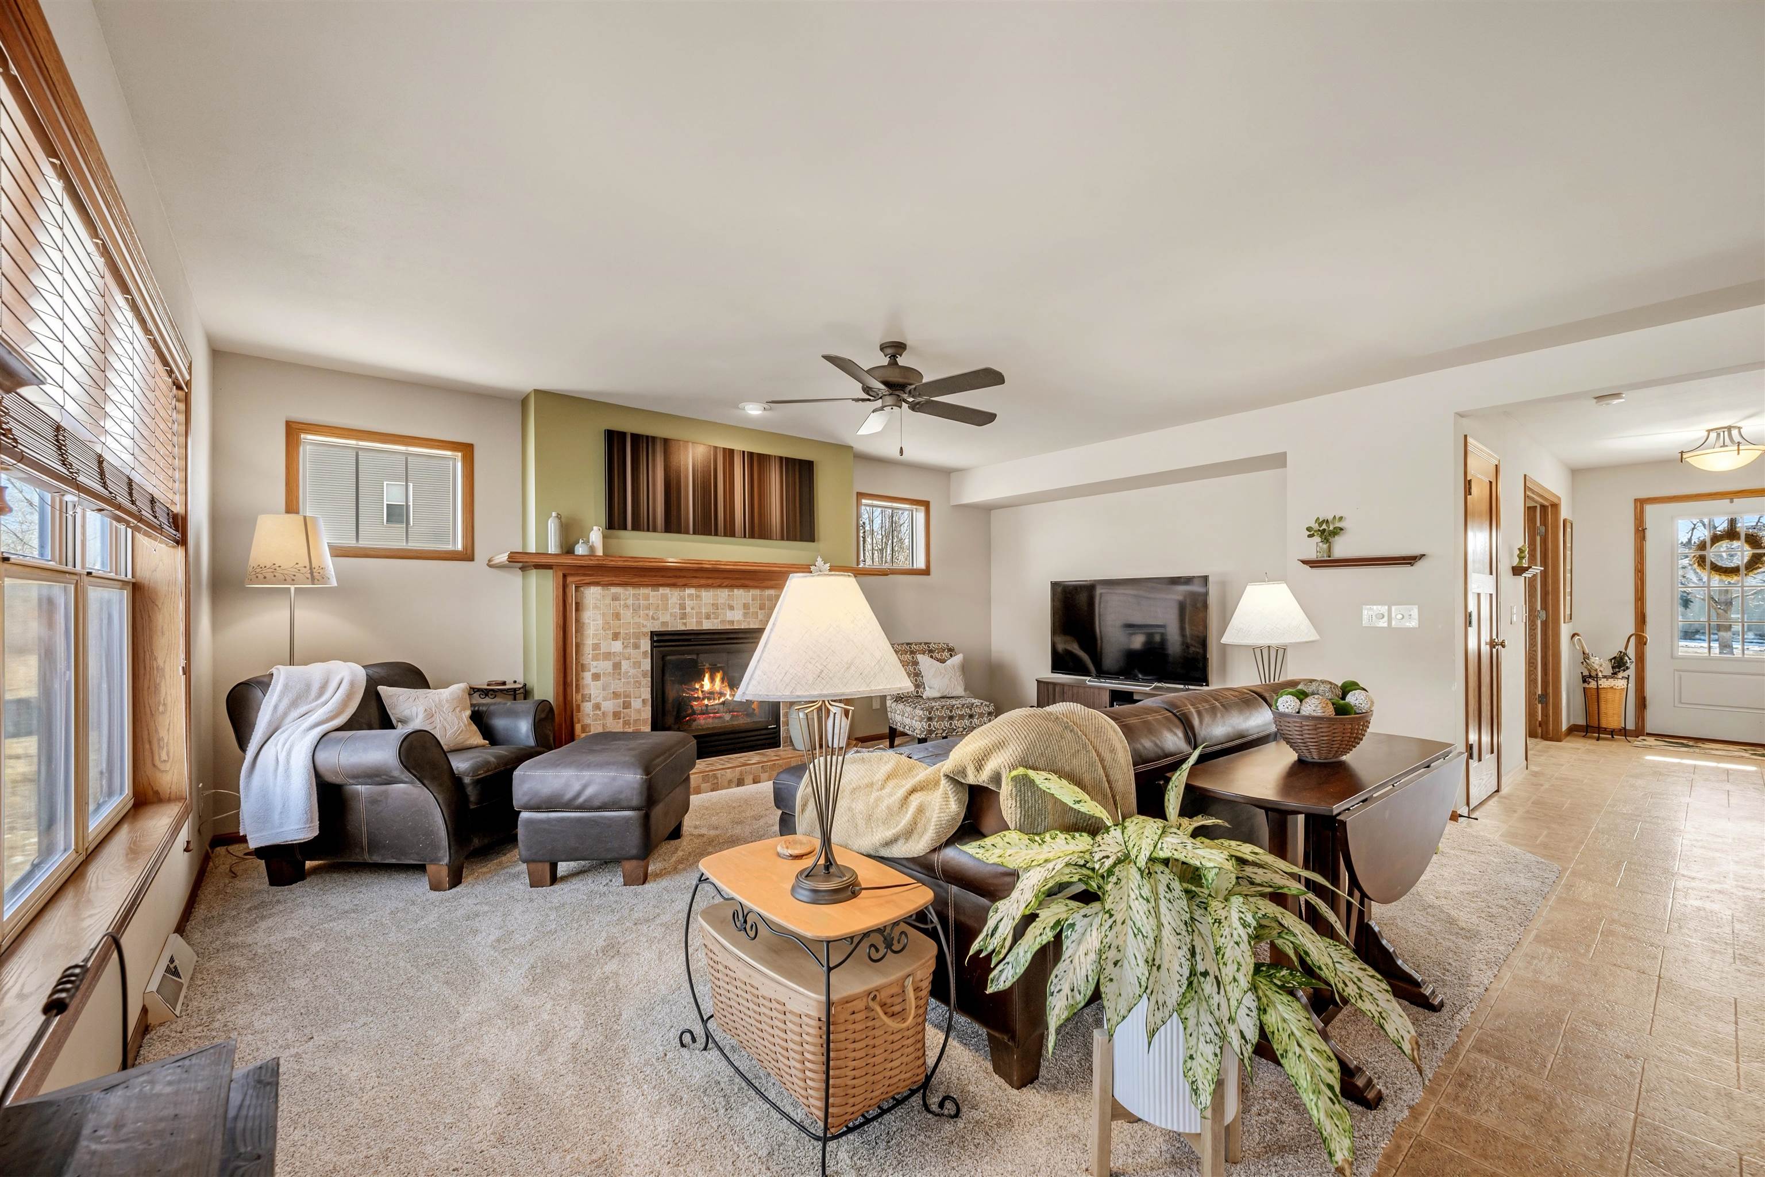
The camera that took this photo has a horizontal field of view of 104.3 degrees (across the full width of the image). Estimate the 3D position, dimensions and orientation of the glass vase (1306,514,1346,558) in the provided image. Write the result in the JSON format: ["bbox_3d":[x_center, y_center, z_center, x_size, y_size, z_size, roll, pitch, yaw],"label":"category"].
[{"bbox_3d":[2.743,-0.320,4.256,0.170,0.271,0.215,0,-1,-40],"label":"glass vase"}]

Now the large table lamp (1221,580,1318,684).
[{"bbox_3d":[1.805,0.331,3.196,0.390,0.780,0.380,-1,-1,30],"label":"large table lamp"}]

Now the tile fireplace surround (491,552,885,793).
[{"bbox_3d":[-1.034,0.544,4.676,2.760,1.470,0.500,0,-1,-40],"label":"tile fireplace surround"}]

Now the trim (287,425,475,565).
[{"bbox_3d":[-2.688,-0.507,3.723,0.830,0.690,0.080,0,-1,-40],"label":"trim"}]

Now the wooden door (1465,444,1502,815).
[{"bbox_3d":[3.525,0.225,4.040,0.780,2.050,0.060,0,-1,-40],"label":"wooden door"}]

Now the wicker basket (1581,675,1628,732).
[{"bbox_3d":[6.382,1.034,6.050,0.270,0.520,0.300,0,-1,-40],"label":"wicker basket"}]

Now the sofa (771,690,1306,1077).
[{"bbox_3d":[0.752,0.798,2.725,2.180,0.830,1.160,0,-1,-40],"label":"sofa"}]

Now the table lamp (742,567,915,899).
[{"bbox_3d":[-0.135,0.313,1.622,0.390,0.770,0.370,0,-1,-11],"label":"table lamp"}]

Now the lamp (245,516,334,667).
[{"bbox_3d":[-2.860,0.459,3.320,0.430,1.610,0.430,0,-1,-40],"label":"lamp"}]

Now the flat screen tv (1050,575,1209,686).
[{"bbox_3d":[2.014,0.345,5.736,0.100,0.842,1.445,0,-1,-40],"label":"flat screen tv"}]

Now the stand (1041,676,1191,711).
[{"bbox_3d":[2.108,1.040,5.691,0.410,0.430,1.790,0,-1,-40],"label":"stand"}]

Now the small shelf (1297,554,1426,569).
[{"bbox_3d":[2.868,-0.156,4.122,0.150,0.060,0.610,0,-1,-40],"label":"small shelf"}]

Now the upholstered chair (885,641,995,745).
[{"bbox_3d":[0.435,0.865,5.620,0.630,0.840,0.720,0,-1,-24],"label":"upholstered chair"}]

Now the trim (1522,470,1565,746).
[{"bbox_3d":[5.180,0.250,5.370,1.500,2.090,0.120,0,-1,-40],"label":"trim"}]

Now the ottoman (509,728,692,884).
[{"bbox_3d":[-1.260,1.008,3.230,0.590,0.480,0.720,-1,-1,-1],"label":"ottoman"}]

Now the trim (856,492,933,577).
[{"bbox_3d":[0.125,-0.482,6.350,0.890,0.720,0.070,0,-1,-40],"label":"trim"}]

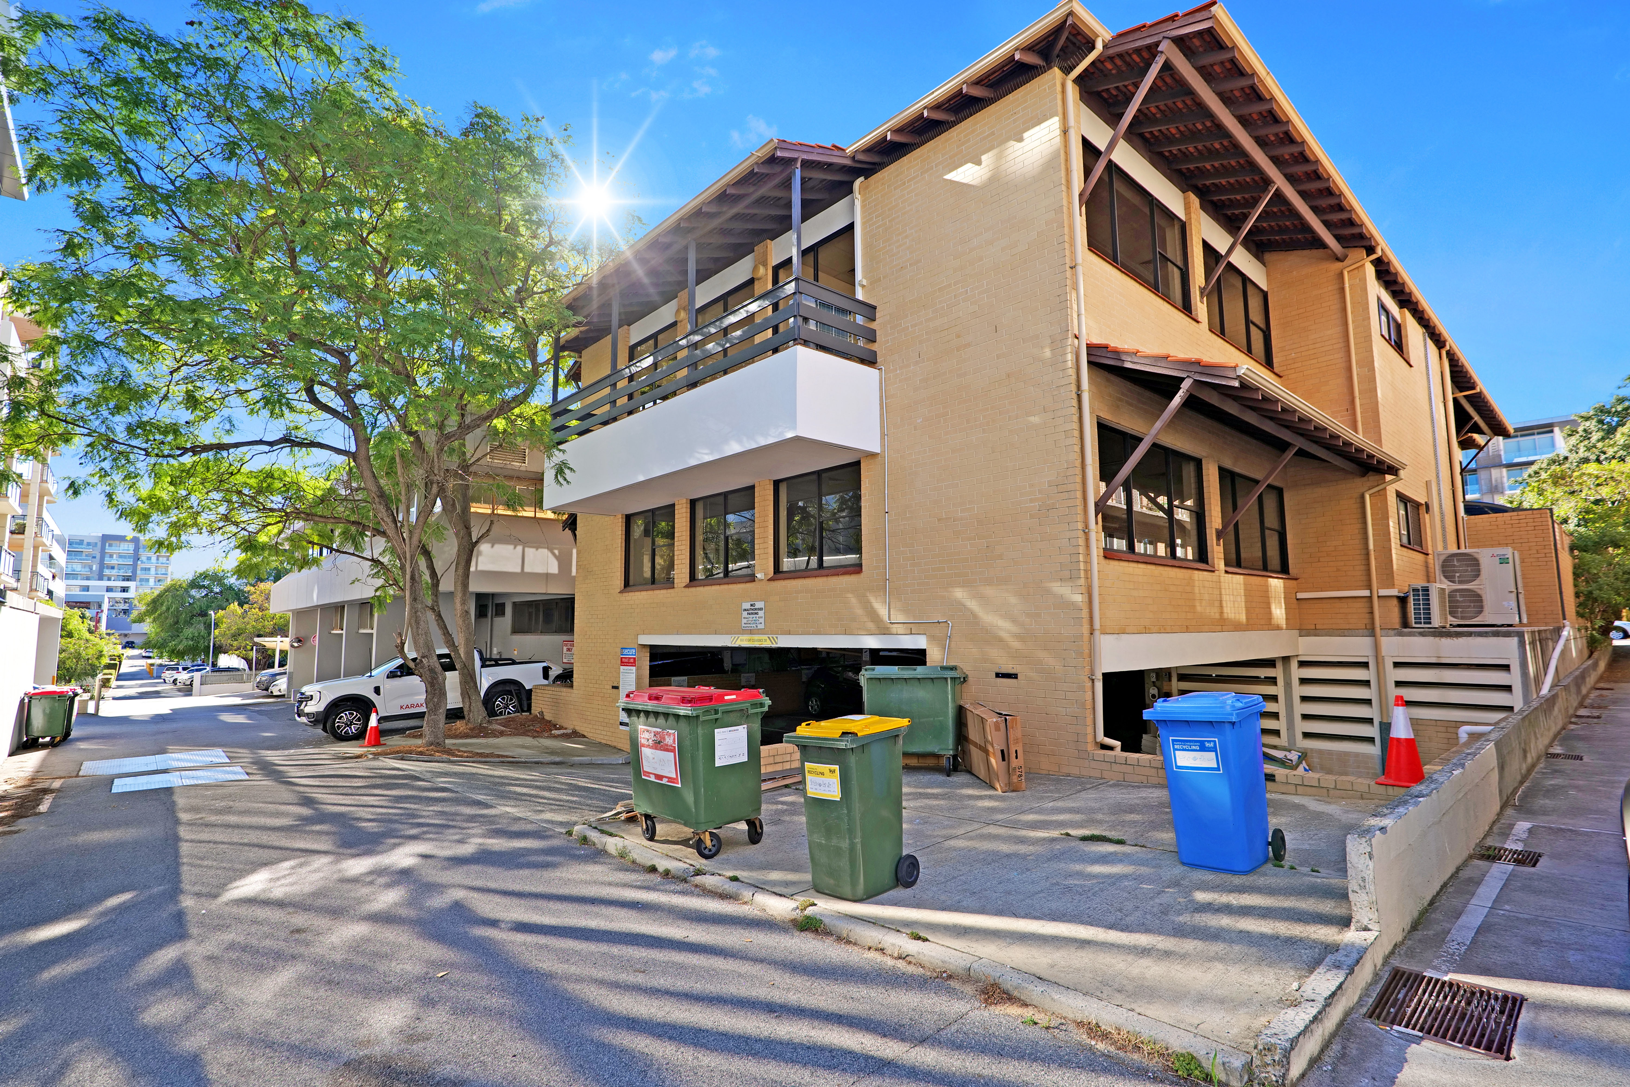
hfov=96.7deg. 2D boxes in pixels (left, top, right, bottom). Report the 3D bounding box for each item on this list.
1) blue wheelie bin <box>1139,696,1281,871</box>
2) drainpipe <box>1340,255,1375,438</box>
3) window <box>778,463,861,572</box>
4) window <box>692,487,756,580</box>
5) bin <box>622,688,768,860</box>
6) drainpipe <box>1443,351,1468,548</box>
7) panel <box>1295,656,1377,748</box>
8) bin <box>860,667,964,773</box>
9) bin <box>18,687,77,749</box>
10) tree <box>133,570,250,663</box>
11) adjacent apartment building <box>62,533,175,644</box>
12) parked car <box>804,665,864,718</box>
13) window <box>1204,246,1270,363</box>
[{"bbox_3d":[2.691,1.589,4.878,0.730,1.065,0.580,6,-12,-44],"label":"blue wheelie bin"},{"bbox_3d":[9.050,-3.300,12.000,0.120,3.100,0.450,5,-9,-42],"label":"drainpipe"},{"bbox_3d":[0.053,-0.313,10.896,0.100,1.560,1.890,5,-9,-43],"label":"window"},{"bbox_3d":[-1.578,-0.112,12.597,0.100,1.520,1.840,5,-9,-43],"label":"window"},{"bbox_3d":[-1.040,1.860,6.140,0.770,1.220,1.280,5,-8,-40],"label":"bin"},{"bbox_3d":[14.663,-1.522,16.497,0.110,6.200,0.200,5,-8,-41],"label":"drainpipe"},{"bbox_3d":[8.600,2.660,12.030,0.100,1.480,1.080,5,-9,-42],"label":"panel"},{"bbox_3d":[1.160,2.040,8.550,1.240,1.200,0.750,-4,-7,27],"label":"bin"},{"bbox_3d":[-16.939,3.821,16.021,0.780,1.190,1.250,5,-9,-43],"label":"bin"},{"bbox_3d":[-65.404,8.488,76.000,10.000,10.800,10.000,5,-9,-43],"label":"tree"},{"bbox_3d":[-193.000,12.400,200.000,25.000,31.000,16.000,5,-9,-43],"label":"adjacent apartment building"},{"bbox_3d":[1.400,3.780,18.600,1.720,1.480,4.000,5,-9,-43],"label":"parked car"},{"bbox_3d":[7.060,-3.900,12.100,2.950,1.460,0.120,5,-9,-43],"label":"window"}]

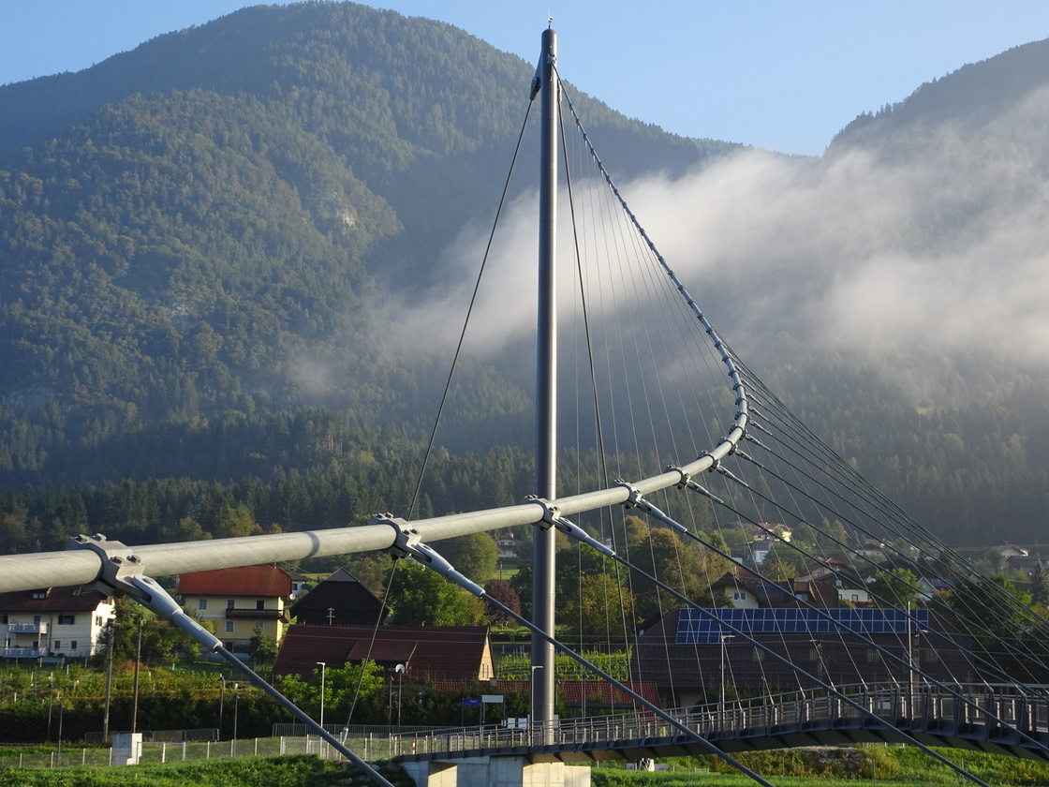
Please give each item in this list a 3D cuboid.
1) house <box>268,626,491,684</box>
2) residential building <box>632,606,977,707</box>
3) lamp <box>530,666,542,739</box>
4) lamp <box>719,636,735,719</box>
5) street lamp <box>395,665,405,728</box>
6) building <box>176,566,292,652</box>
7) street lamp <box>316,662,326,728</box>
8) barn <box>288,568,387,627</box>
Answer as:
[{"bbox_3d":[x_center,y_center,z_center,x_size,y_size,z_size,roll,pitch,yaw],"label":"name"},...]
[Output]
[{"bbox_3d":[-13.493,27.535,179.973,20.320,9.140,12.340,-1,-10,7],"label":"house"},{"bbox_3d":[26.580,26.003,172.338,31.400,11.350,16.200,-1,-11,12],"label":"residential building"},{"bbox_3d":[0.689,16.874,98.027,0.700,4.300,0.200,6,-11,-25],"label":"lamp"},{"bbox_3d":[9.126,13.055,81.277,0.700,4.300,0.200,4,-11,-18],"label":"lamp"},{"bbox_3d":[-9.018,22.282,132.036,0.650,5.200,0.500,1,-10,0],"label":"street lamp"},{"bbox_3d":[-36.574,27.628,231.499,13.860,11.100,10.800,1,-10,-4],"label":"building"},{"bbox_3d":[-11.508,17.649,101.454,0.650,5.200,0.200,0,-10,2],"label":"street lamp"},{"bbox_3d":[-22.318,26.500,217.731,11.700,10.300,14.000,2,-11,-6],"label":"barn"}]

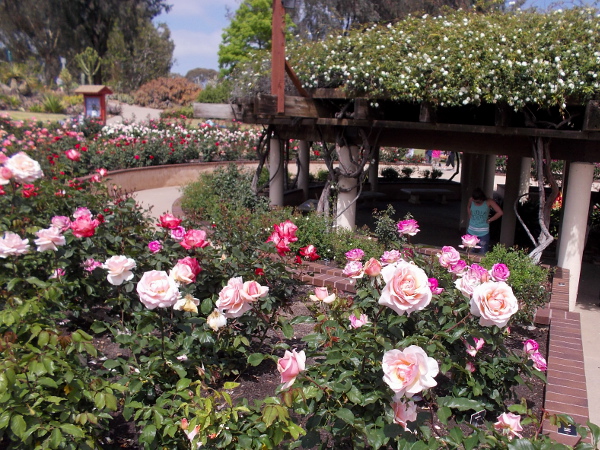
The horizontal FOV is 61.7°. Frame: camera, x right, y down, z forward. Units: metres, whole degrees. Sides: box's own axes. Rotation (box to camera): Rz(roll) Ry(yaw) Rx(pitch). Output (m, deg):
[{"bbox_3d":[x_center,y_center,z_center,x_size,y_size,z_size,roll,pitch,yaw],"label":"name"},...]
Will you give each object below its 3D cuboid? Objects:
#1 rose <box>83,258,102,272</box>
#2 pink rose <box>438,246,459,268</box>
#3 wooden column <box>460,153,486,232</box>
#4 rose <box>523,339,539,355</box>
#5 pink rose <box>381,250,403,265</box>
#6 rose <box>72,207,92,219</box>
[{"bbox_3d":[-0.869,0.169,2.100,0.080,0.060,0.075,1,12,0],"label":"rose"},{"bbox_3d":[0.686,0.149,2.300,0.097,0.095,0.080,2,12,6],"label":"pink rose"},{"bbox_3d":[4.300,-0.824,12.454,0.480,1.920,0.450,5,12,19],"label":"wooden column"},{"bbox_3d":[0.871,0.459,1.900,0.055,0.052,0.055,6,12,26],"label":"rose"},{"bbox_3d":[0.421,0.151,2.300,0.100,0.063,0.095,1,12,0],"label":"pink rose"},{"bbox_3d":[-0.974,-0.051,2.250,0.090,0.070,0.085,1,12,0],"label":"rose"}]

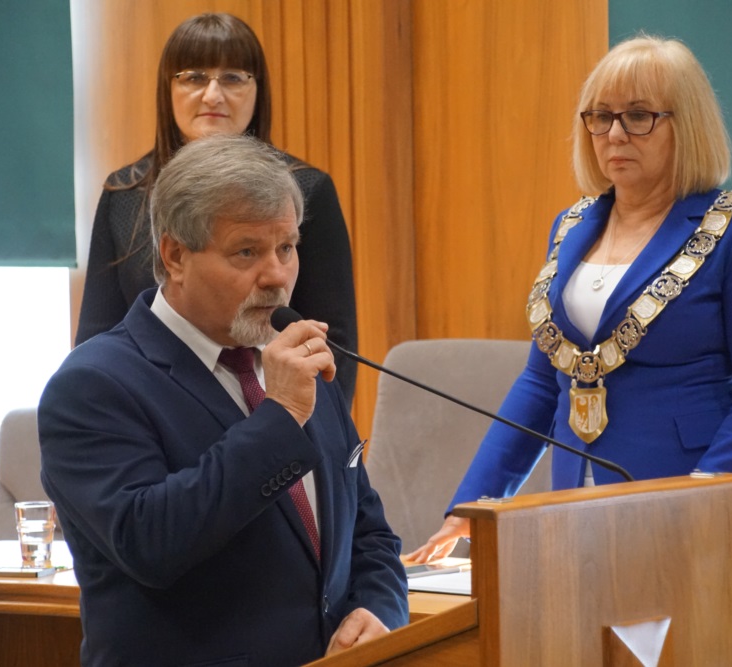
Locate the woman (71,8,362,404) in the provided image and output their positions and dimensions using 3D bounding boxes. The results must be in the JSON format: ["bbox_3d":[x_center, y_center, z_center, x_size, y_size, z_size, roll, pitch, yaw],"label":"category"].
[{"bbox_3d":[-0.253,0.269,6.519,0.490,1.650,0.310,-1,4,2],"label":"woman"}]

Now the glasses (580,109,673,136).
[{"bbox_3d":[0.439,-0.339,5.991,0.140,0.043,0.143,2,5,31],"label":"glasses"}]

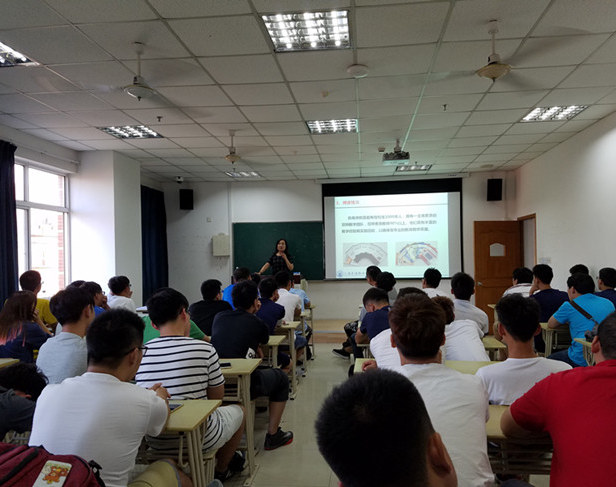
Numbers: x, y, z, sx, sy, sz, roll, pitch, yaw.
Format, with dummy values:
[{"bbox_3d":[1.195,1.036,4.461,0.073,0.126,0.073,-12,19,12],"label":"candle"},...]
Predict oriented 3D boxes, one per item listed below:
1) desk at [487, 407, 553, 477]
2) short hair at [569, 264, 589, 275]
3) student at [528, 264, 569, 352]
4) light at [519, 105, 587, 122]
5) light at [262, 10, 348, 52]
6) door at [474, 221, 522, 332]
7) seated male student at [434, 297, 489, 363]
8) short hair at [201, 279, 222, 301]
[{"bbox_3d":[0.791,1.167,2.200,1.180,0.740,0.460,-1,-1,7],"label":"desk"},{"bbox_3d":[3.467,0.396,6.232,0.185,0.200,0.215,0,-1,-23],"label":"short hair"},{"bbox_3d":[2.401,0.867,5.078,0.550,1.270,0.850,0,-2,-3],"label":"student"},{"bbox_3d":[2.676,-1.434,5.359,0.590,0.080,0.590,-1,-1,7],"label":"light"},{"bbox_3d":[0.013,-1.440,3.255,0.590,0.080,0.590,-1,-1,7],"label":"light"},{"bbox_3d":[3.359,0.602,8.578,0.848,2.010,0.051,-1,-2,-6],"label":"door"},{"bbox_3d":[1.034,0.922,3.427,0.500,1.080,0.850,0,-2,-1],"label":"seated male student"},{"bbox_3d":[-0.954,0.442,4.851,0.168,0.204,0.194,-2,-2,39],"label":"short hair"}]

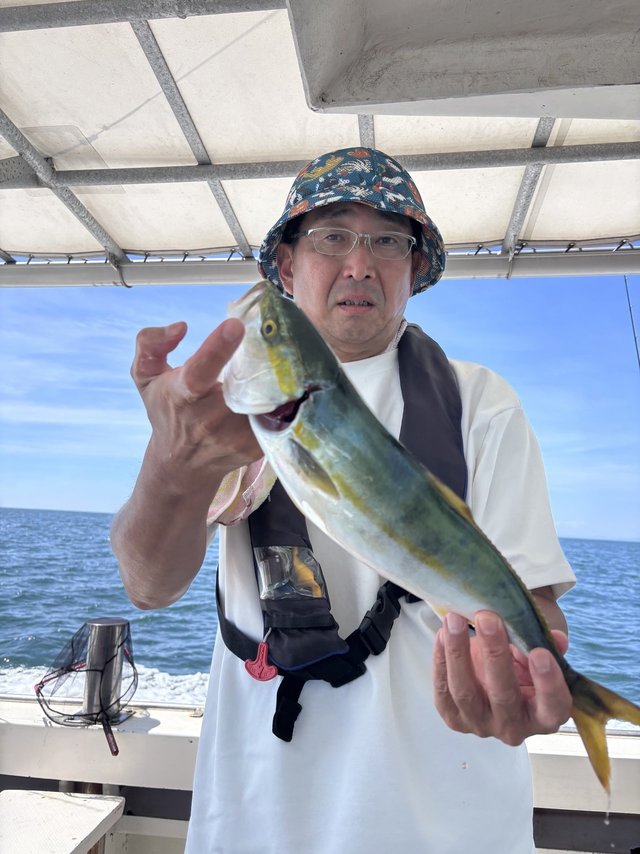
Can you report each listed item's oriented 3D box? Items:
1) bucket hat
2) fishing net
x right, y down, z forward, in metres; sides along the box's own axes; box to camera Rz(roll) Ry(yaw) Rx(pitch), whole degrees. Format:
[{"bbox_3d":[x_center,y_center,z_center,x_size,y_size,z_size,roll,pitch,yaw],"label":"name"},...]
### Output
[{"bbox_3d":[0.044,-0.298,0.888,0.254,0.155,0.275,4,-15,-4],"label":"bucket hat"},{"bbox_3d":[-0.557,0.598,1.530,0.235,0.245,0.275,7,-9,-23],"label":"fishing net"}]

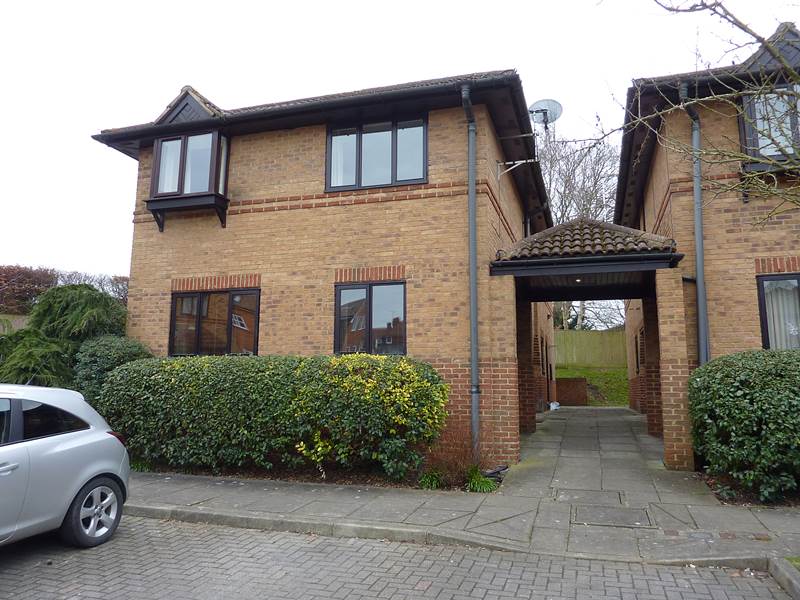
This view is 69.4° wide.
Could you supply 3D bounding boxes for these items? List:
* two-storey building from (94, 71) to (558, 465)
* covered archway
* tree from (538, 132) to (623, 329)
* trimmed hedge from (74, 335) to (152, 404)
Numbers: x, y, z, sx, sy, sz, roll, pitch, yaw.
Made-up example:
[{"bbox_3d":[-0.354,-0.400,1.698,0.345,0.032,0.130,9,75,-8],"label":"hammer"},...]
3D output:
[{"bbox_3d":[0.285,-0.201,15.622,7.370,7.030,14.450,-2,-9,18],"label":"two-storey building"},{"bbox_3d":[2.863,0.559,8.915,2.600,3.660,3.100,-2,-9,18],"label":"covered archway"},{"bbox_3d":[10.462,-2.888,33.129,7.000,13.800,7.000,-2,-9,18],"label":"tree"},{"bbox_3d":[-4.486,1.469,8.987,1.700,1.870,1.500,-2,-9,18],"label":"trimmed hedge"}]

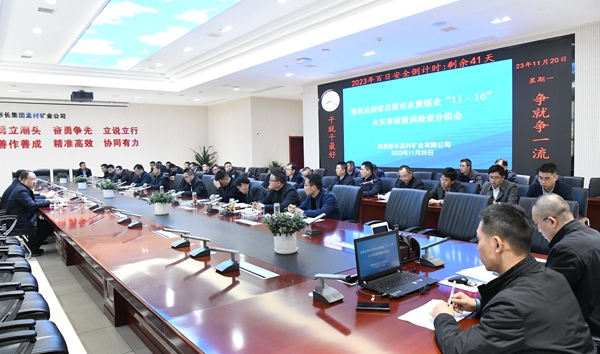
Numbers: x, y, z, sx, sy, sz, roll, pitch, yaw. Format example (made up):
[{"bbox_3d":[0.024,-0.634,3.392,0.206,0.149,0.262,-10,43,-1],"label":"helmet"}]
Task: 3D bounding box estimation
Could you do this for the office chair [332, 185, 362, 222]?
[{"bbox_3d":[0.389,0.659,4.699,0.620,1.060,0.600,-5,5,-38],"label":"office chair"}]

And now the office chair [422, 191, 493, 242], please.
[{"bbox_3d":[1.565,0.703,4.164,0.650,1.000,0.600,-5,6,-37],"label":"office chair"}]

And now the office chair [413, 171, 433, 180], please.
[{"bbox_3d":[2.066,0.431,7.490,0.650,1.000,0.600,-5,6,-38],"label":"office chair"}]

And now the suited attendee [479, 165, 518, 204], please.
[{"bbox_3d":[2.330,0.502,4.758,0.780,1.260,0.520,-5,6,-38],"label":"suited attendee"}]

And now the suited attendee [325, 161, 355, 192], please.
[{"bbox_3d":[0.713,0.393,6.855,0.780,1.260,0.500,-5,6,-38],"label":"suited attendee"}]

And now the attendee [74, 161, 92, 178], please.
[{"bbox_3d":[-6.735,0.180,12.488,0.520,1.290,0.720,-5,5,-38],"label":"attendee"}]

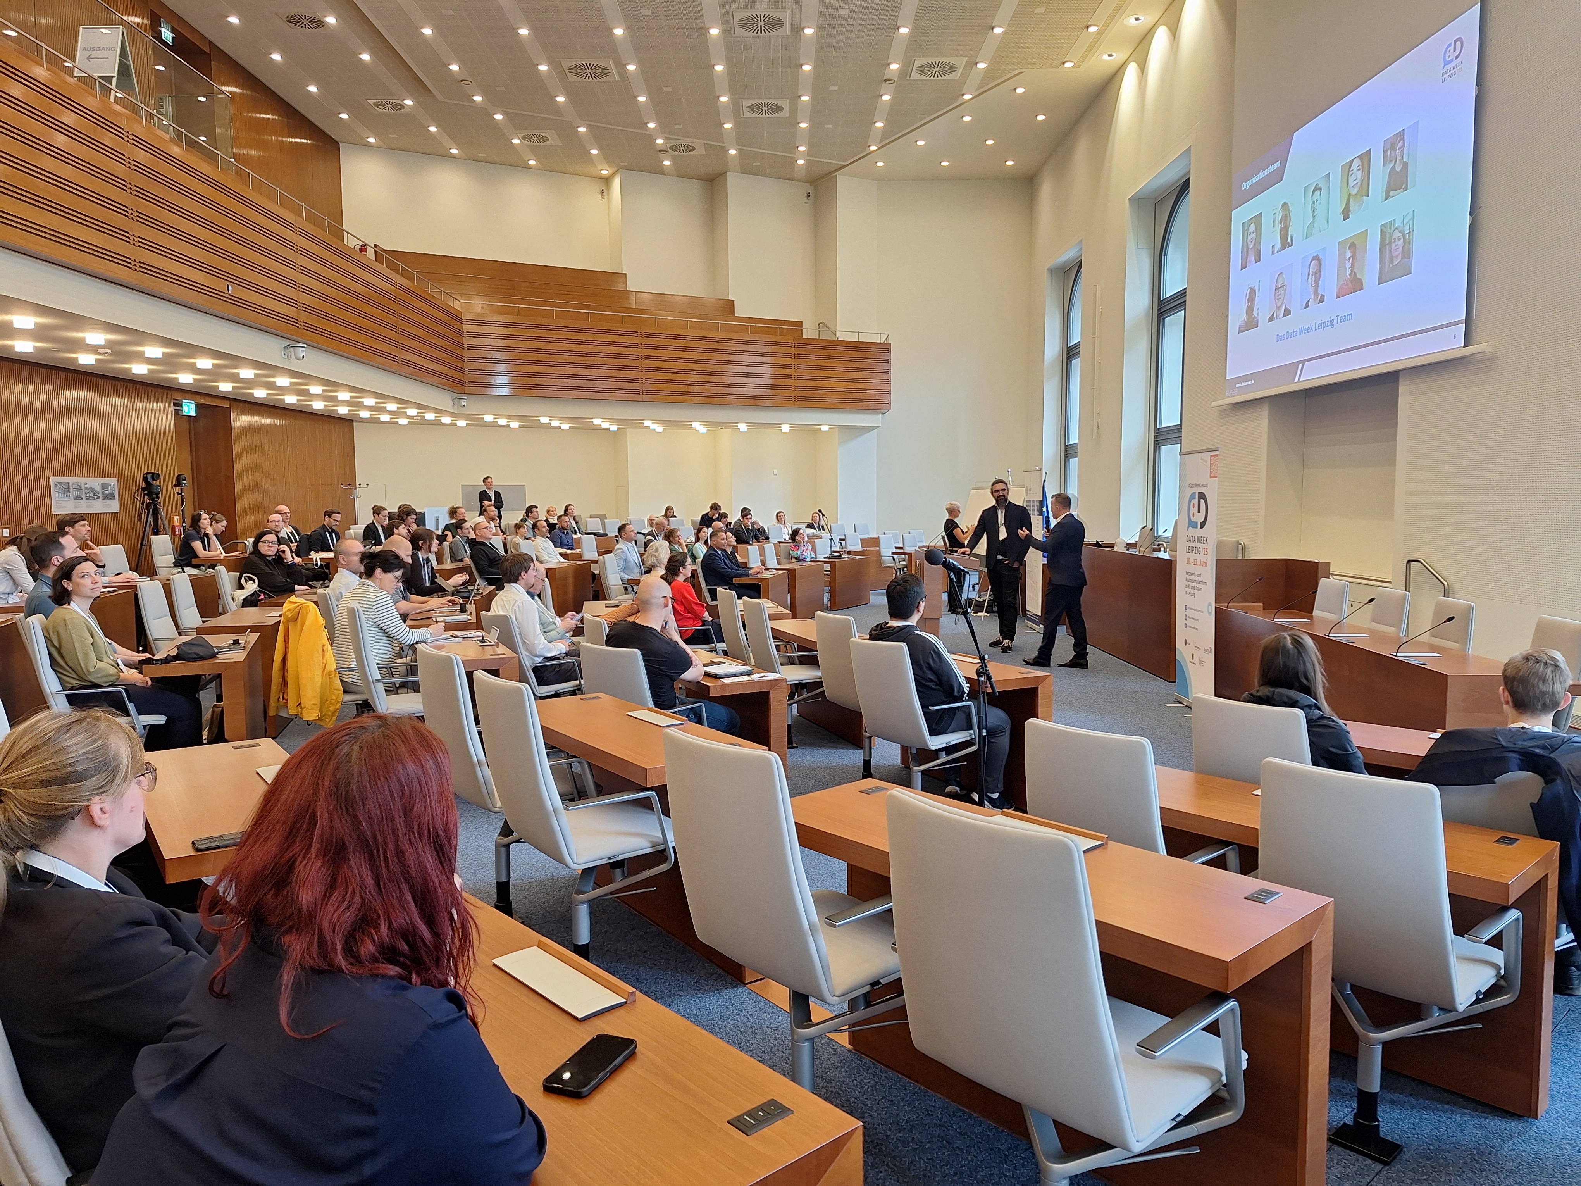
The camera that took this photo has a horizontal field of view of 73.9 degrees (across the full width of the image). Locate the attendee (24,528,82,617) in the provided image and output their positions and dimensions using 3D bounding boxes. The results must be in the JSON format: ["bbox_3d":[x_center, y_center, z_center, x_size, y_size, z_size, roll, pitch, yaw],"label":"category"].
[{"bbox_3d":[-3.836,0.350,5.862,0.820,1.402,0.540,-2,5,-17],"label":"attendee"}]

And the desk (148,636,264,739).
[{"bbox_3d":[-3.267,0.690,5.936,0.434,0.750,1.236,-2,5,-22],"label":"desk"}]

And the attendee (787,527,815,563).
[{"bbox_3d":[0.267,-0.383,17.324,0.660,1.310,0.500,1,5,23],"label":"attendee"}]

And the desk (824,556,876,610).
[{"bbox_3d":[0.818,-0.157,16.873,0.440,0.738,1.300,2,5,27],"label":"desk"}]

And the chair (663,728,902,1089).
[{"bbox_3d":[0.052,0.821,2.550,0.610,1.060,0.600,-5,7,-43],"label":"chair"}]

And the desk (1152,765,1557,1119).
[{"bbox_3d":[1.532,1.041,3.276,0.455,0.740,1.290,-5,7,-43],"label":"desk"}]

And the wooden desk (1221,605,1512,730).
[{"bbox_3d":[3.965,0.638,7.627,0.580,0.750,4.150,0,5,5],"label":"wooden desk"}]

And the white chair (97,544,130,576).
[{"bbox_3d":[-5.664,0.100,9.276,0.610,1.060,0.600,-1,5,-7],"label":"white chair"}]

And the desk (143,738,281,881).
[{"bbox_3d":[-1.571,0.915,2.976,0.434,0.750,1.236,-4,6,-36],"label":"desk"}]

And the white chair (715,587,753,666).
[{"bbox_3d":[-0.212,0.455,8.160,0.620,1.000,0.600,-2,5,-21],"label":"white chair"}]

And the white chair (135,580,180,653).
[{"bbox_3d":[-4.186,0.450,7.356,0.600,1.020,0.560,-2,5,-18],"label":"white chair"}]

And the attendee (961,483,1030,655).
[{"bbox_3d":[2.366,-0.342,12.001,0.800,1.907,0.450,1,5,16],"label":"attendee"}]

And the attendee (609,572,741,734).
[{"bbox_3d":[-0.634,0.551,5.528,0.580,1.310,0.760,5,7,45],"label":"attendee"}]

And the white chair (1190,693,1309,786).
[{"bbox_3d":[1.797,0.830,3.919,0.600,0.990,0.560,-4,6,-41],"label":"white chair"}]

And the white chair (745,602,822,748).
[{"bbox_3d":[0.049,0.532,7.236,0.620,1.000,0.600,-3,5,-27],"label":"white chair"}]

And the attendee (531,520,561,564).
[{"bbox_3d":[-3.012,-0.283,13.728,0.750,1.300,0.500,1,5,11],"label":"attendee"}]

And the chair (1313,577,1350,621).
[{"bbox_3d":[3.969,0.416,8.204,0.550,1.020,0.555,-1,5,-1],"label":"chair"}]

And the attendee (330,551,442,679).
[{"bbox_3d":[-2.267,0.406,6.070,0.700,1.280,0.500,-2,5,-23],"label":"attendee"}]

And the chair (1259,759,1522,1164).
[{"bbox_3d":[1.540,0.932,2.749,0.540,1.020,0.555,-5,7,-40],"label":"chair"}]

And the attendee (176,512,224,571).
[{"bbox_3d":[-6.614,-0.280,11.963,0.820,1.285,0.500,-1,5,-10],"label":"attendee"}]

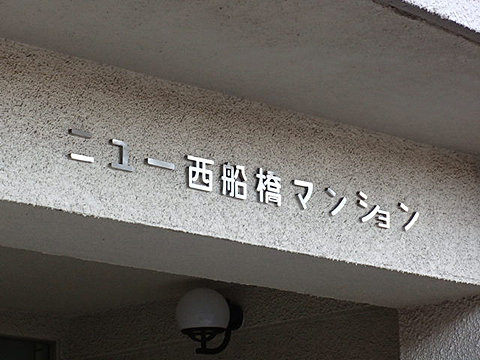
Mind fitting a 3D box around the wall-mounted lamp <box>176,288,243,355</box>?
[{"bbox_3d":[-0.118,0.540,7.427,0.258,0.252,0.204,12,-18,-43],"label":"wall-mounted lamp"}]

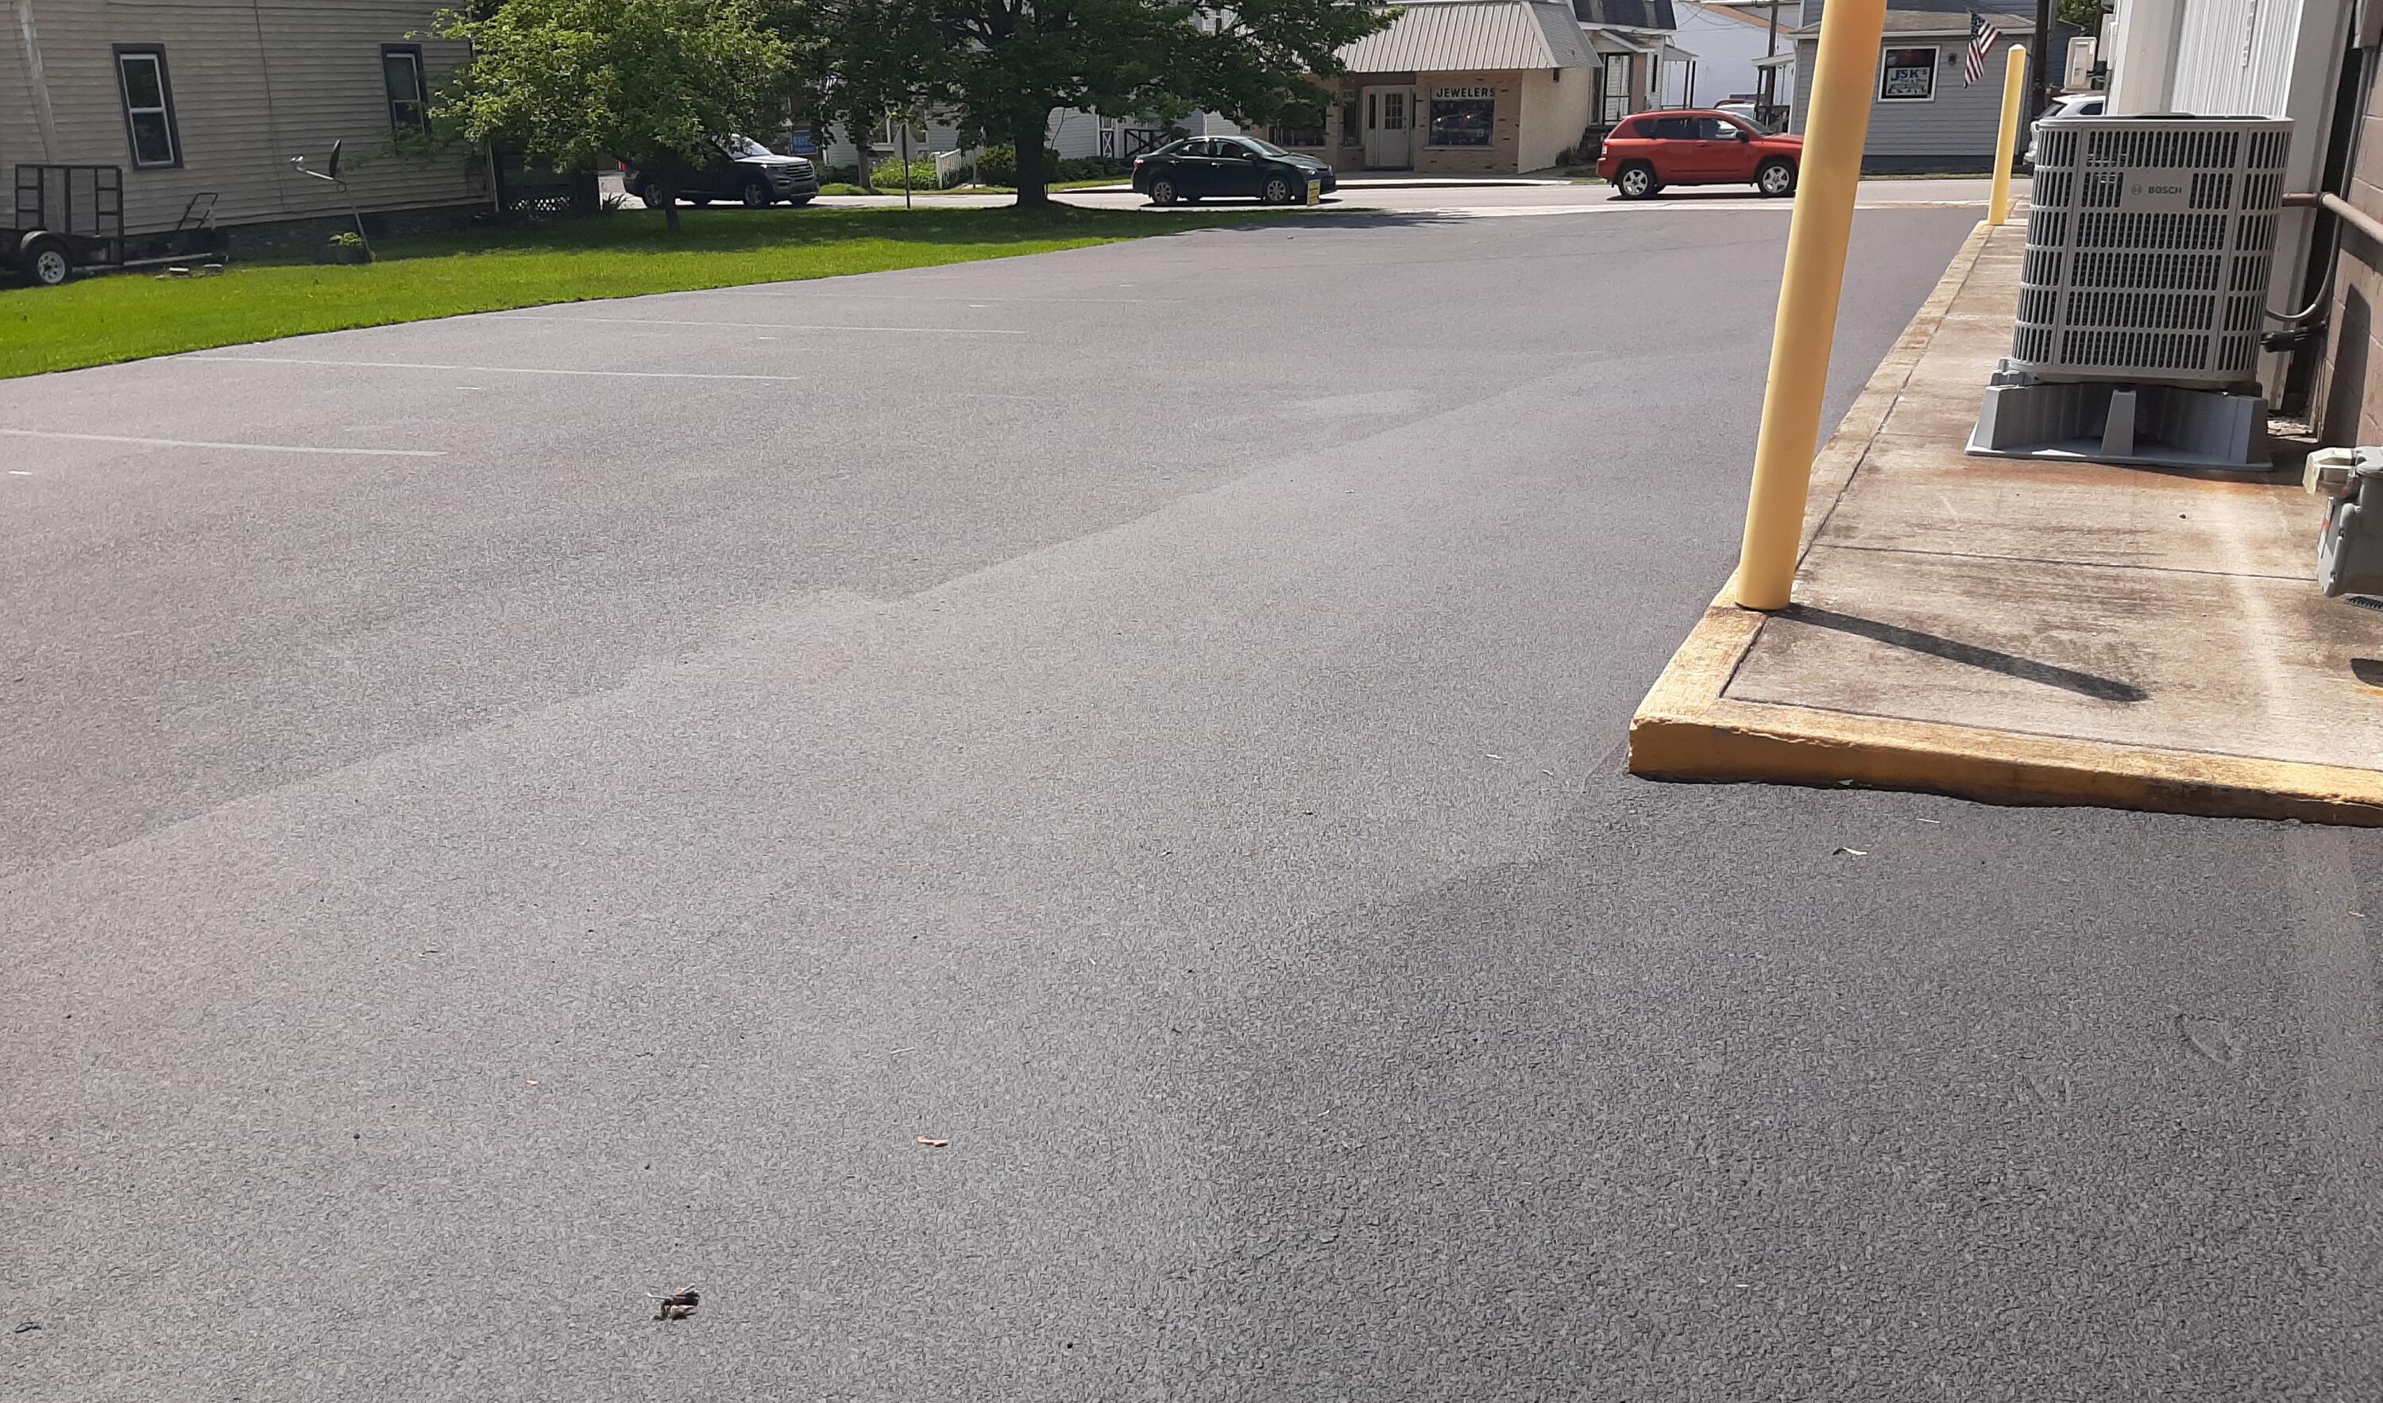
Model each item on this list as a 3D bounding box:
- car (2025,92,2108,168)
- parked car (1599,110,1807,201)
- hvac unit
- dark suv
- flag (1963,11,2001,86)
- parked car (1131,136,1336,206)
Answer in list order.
[{"bbox_3d":[17.507,-10.053,32.148,4.600,1.680,1.840,8,20,23],"label":"car"},{"bbox_3d":[10.300,-10.820,35.400,4.410,1.650,1.770,7,20,22],"label":"parked car"},{"bbox_3d":[3.336,-1.465,6.304,0.900,1.100,0.900,8,20,23],"label":"hvac unit"},{"bbox_3d":[-11.550,-13.000,44.000,5.050,1.775,2.000,8,20,23],"label":"dark suv"},{"bbox_3d":[17.640,-14.565,39.950,0.800,1.550,0.300,8,20,23],"label":"flag"},{"bbox_3d":[0.930,-11.900,40.100,4.640,1.460,1.780,8,20,23],"label":"parked car"}]

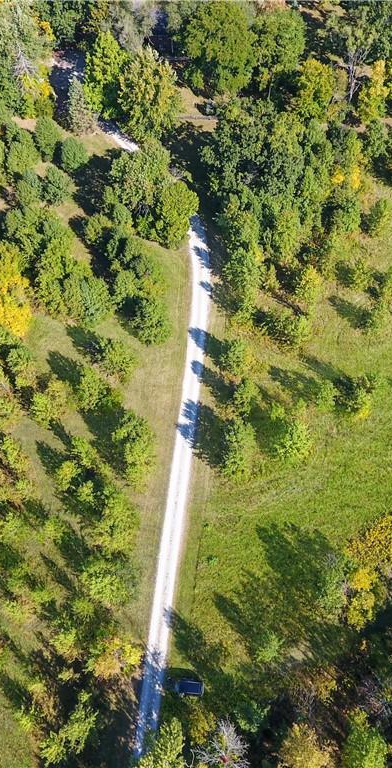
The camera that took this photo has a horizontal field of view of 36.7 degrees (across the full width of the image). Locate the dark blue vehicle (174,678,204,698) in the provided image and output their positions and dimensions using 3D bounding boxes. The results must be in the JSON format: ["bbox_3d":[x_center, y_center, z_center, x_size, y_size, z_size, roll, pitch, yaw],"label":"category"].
[{"bbox_3d":[-1.095,42.206,82.000,4.600,1.700,1.860,4,55,3],"label":"dark blue vehicle"}]

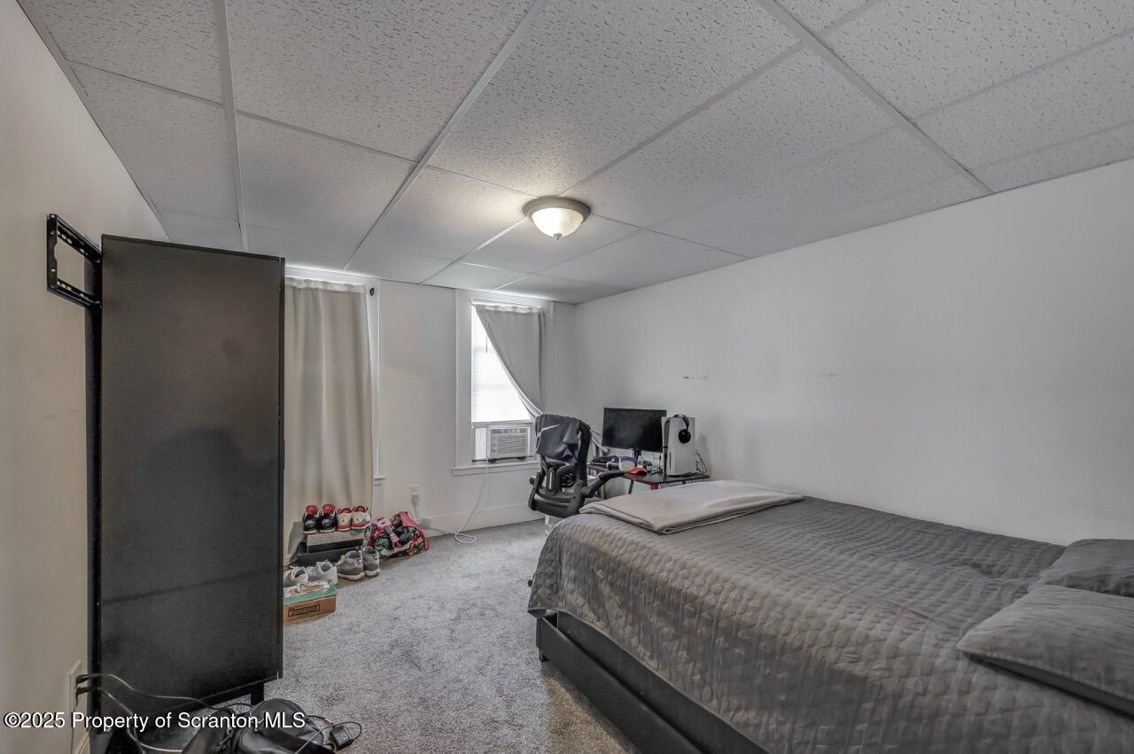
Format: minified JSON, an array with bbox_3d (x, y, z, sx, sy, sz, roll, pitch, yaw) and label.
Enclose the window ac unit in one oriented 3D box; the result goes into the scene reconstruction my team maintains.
[{"bbox_3d":[-0.658,0.657,4.475,0.420,0.300,0.350,1,-1,-35],"label":"window ac unit"}]

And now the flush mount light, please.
[{"bbox_3d":[-0.045,-0.759,2.172,0.330,0.155,0.330,0,-1,0],"label":"flush mount light"}]

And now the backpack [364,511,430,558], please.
[{"bbox_3d":[-1.380,1.278,3.587,0.450,0.300,0.250,1,-1,-35],"label":"backpack"}]

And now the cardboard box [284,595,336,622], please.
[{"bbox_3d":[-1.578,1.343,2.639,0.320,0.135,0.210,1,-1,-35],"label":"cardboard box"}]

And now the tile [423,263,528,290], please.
[{"bbox_3d":[-0.776,-0.822,3.658,0.610,0.020,0.914,1,-1,-35],"label":"tile"}]

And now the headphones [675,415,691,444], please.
[{"bbox_3d":[0.792,0.370,3.155,0.100,0.195,0.170,1,-1,-35],"label":"headphones"}]

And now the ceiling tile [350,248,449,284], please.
[{"bbox_3d":[-1.282,-0.831,3.308,0.610,0.020,0.914,1,-1,-35],"label":"ceiling tile"}]

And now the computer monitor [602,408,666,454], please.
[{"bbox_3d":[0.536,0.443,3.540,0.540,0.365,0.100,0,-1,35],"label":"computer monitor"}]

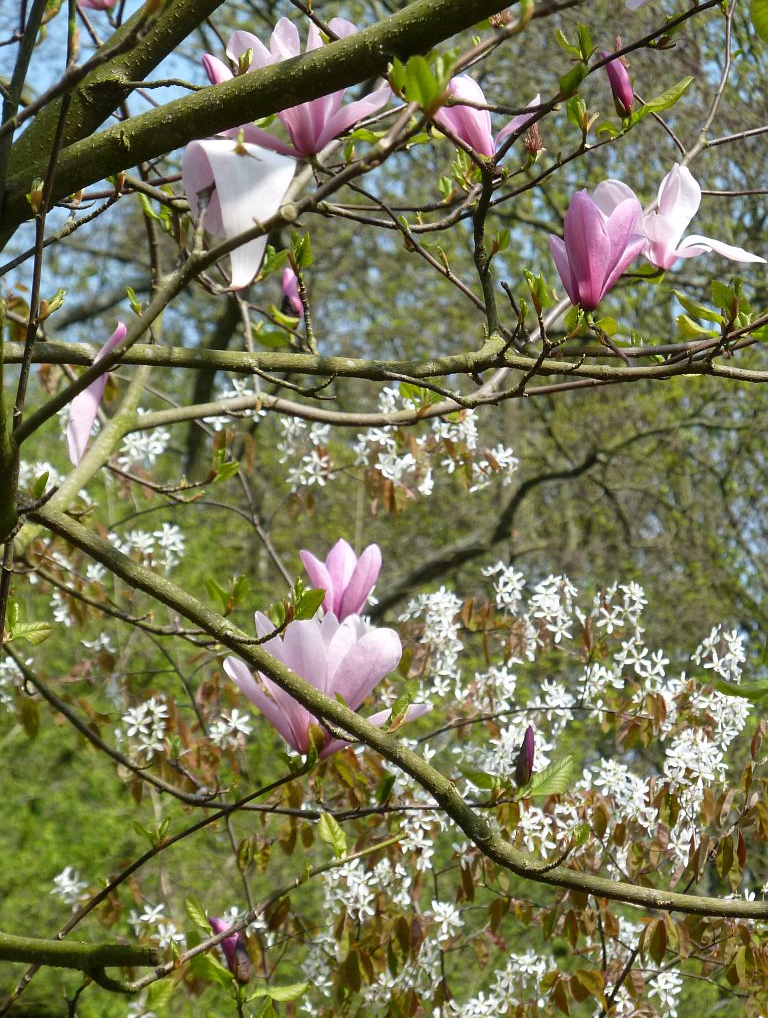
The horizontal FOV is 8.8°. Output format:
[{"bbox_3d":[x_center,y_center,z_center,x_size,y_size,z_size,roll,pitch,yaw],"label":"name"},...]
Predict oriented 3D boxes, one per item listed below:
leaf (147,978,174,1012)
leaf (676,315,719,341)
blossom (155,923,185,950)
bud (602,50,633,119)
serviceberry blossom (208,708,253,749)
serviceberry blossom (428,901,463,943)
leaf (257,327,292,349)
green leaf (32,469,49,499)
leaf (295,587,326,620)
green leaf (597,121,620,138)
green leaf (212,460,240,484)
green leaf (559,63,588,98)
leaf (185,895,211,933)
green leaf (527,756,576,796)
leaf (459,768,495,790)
[{"bbox_3d":[-0.185,0.405,4.150,0.021,0.033,0.007,30,-18,18],"label":"leaf"},{"bbox_3d":[0.251,-0.144,4.000,0.034,0.018,0.010,26,-50,-11],"label":"leaf"},{"bbox_3d":[-0.214,0.428,5.000,0.030,0.026,0.020,0,-5,0],"label":"blossom"},{"bbox_3d":[0.193,-0.352,4.150,0.018,0.055,0.018,-12,0,0],"label":"bud"},{"bbox_3d":[-0.153,0.220,5.000,0.044,0.042,0.028,0,-5,0],"label":"serviceberry blossom"},{"bbox_3d":[0.062,0.413,5.000,0.036,0.044,0.025,0,-5,0],"label":"serviceberry blossom"},{"bbox_3d":[-0.097,-0.151,4.400,0.030,0.018,0.021,0,-6,0],"label":"leaf"},{"bbox_3d":[-0.271,-0.019,3.950,0.009,0.024,0.010,20,-5,0],"label":"green leaf"},{"bbox_3d":[-0.058,0.075,3.950,0.030,0.017,0.006,-45,-13,11],"label":"leaf"},{"bbox_3d":[0.186,-0.315,4.150,0.020,0.013,0.015,0,-6,0],"label":"green leaf"},{"bbox_3d":[-0.129,-0.031,4.100,0.023,0.020,0.015,0,-5,0],"label":"green leaf"},{"bbox_3d":[0.155,-0.351,4.100,0.016,0.031,0.015,36,0,0],"label":"green leaf"},{"bbox_3d":[-0.149,0.324,4.000,0.013,0.034,0.013,-30,-5,0],"label":"leaf"},{"bbox_3d":[0.136,0.216,4.050,0.045,0.026,0.007,-38,-18,6],"label":"green leaf"},{"bbox_3d":[0.077,0.221,4.100,0.030,0.015,0.007,25,-36,11],"label":"leaf"}]

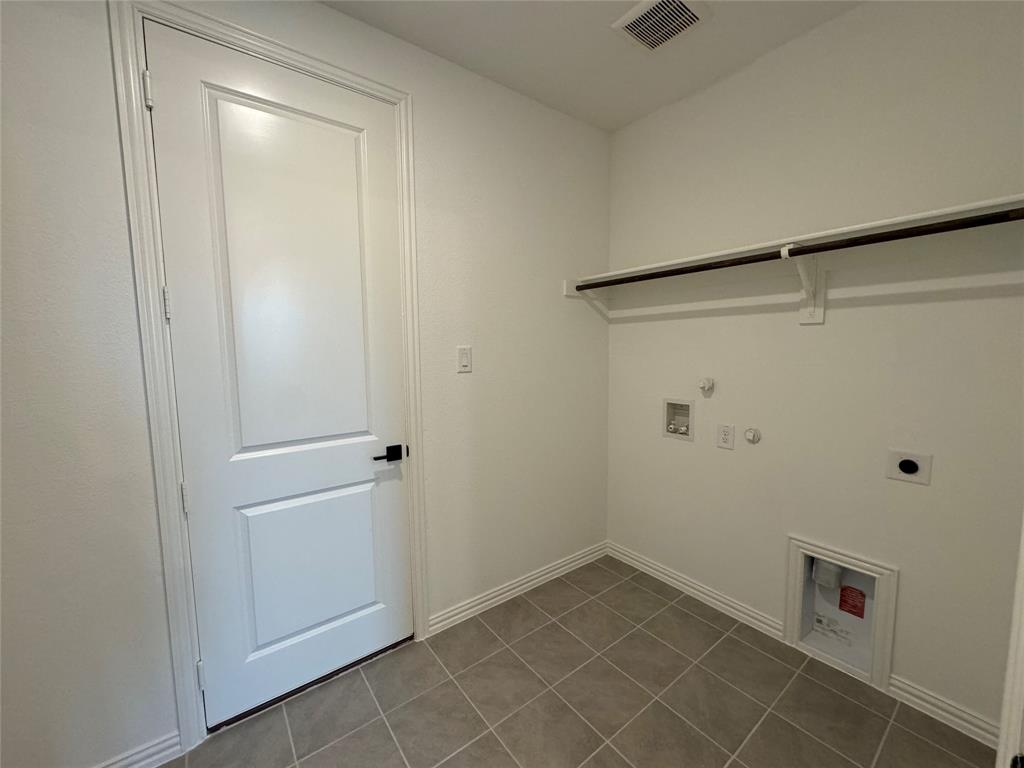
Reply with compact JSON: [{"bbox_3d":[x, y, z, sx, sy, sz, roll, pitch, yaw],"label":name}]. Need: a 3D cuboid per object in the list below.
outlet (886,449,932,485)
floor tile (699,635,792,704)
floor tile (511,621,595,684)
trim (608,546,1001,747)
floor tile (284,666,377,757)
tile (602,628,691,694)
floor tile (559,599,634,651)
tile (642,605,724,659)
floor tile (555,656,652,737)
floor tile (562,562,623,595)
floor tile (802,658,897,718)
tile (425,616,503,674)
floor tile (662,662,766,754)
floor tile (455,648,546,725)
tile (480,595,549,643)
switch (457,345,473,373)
[{"bbox_3d":[1.529,0.321,1.594,0.016,0.118,0.120,-5,7,-37],"label":"outlet"},{"bbox_3d":[1.047,1.268,1.844,0.301,0.010,0.301,-5,7,-37],"label":"floor tile"},{"bbox_3d":[0.194,1.266,1.960,0.300,0.013,0.300,-5,7,-37],"label":"floor tile"},{"bbox_3d":[1.179,1.187,2.153,0.012,0.090,1.762,-5,7,-37],"label":"trim"},{"bbox_3d":[-0.717,1.304,1.646,0.301,0.010,0.295,-5,7,-37],"label":"floor tile"},{"bbox_3d":[0.620,1.267,1.901,0.301,0.010,0.301,-5,7,-37],"label":"tile"},{"bbox_3d":[0.435,1.246,2.143,0.301,0.010,0.301,-5,7,-37],"label":"floor tile"},{"bbox_3d":[0.862,1.247,2.085,0.301,0.010,0.301,-5,7,-37],"label":"tile"},{"bbox_3d":[0.378,1.286,1.717,0.301,0.010,0.301,-5,7,-37],"label":"floor tile"},{"bbox_3d":[0.500,1.205,2.559,0.300,0.013,0.281,-5,7,-37],"label":"floor tile"},{"bbox_3d":[1.409,1.274,1.737,0.137,0.010,0.301,-5,7,-37],"label":"floor tile"},{"bbox_3d":[-0.228,1.266,2.013,0.300,0.013,0.287,-5,7,-37],"label":"tile"},{"bbox_3d":[0.804,1.288,1.661,0.300,0.013,0.300,-5,7,-37],"label":"floor tile"},{"bbox_3d":[-0.048,1.286,1.777,0.300,0.013,0.300,-5,7,-37],"label":"floor tile"},{"bbox_3d":[0.014,1.245,2.196,0.300,0.013,0.287,-5,7,-37],"label":"tile"},{"bbox_3d":[-0.234,-0.124,2.068,0.087,0.131,0.009,-5,7,-37],"label":"switch"}]

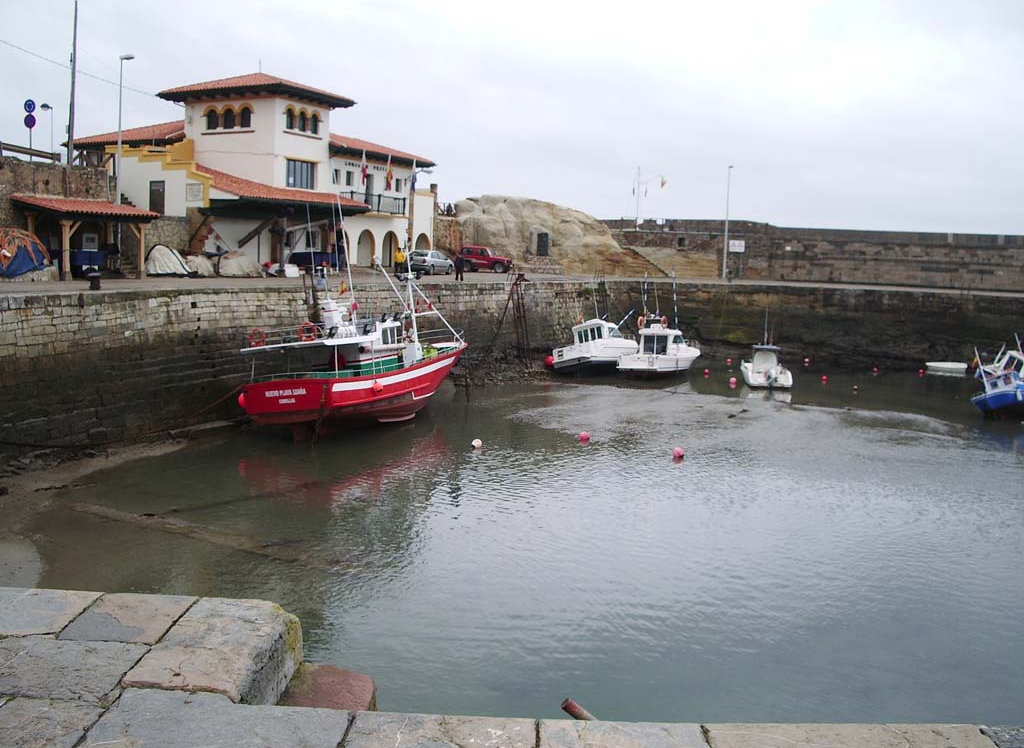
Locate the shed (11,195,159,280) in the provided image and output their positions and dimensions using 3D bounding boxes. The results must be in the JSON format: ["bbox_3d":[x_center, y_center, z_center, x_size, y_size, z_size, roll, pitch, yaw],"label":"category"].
[{"bbox_3d":[-17.582,-5.622,42.682,2.900,3.350,5.000,4,7,25],"label":"shed"}]

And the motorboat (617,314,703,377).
[{"bbox_3d":[8.909,-1.773,59.324,2.600,3.250,6.600,6,8,41],"label":"motorboat"}]

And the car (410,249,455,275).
[{"bbox_3d":[-4.987,-6.926,64.138,1.730,1.470,4.300,3,6,20],"label":"car"}]

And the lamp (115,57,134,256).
[{"bbox_3d":[-17.228,-9.443,45.797,0.750,9.400,0.300,4,7,25],"label":"lamp"}]

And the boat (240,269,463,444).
[{"bbox_3d":[-5.385,-1.214,43.726,4.200,6.200,12.500,-1,4,30],"label":"boat"}]

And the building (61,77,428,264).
[{"bbox_3d":[-14.826,-11.433,59.157,16.500,10.700,20.500,4,7,25],"label":"building"}]

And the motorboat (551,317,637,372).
[{"bbox_3d":[5.516,-1.758,60.439,2.600,2.900,6.600,-7,-1,41],"label":"motorboat"}]

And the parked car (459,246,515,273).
[{"bbox_3d":[-1.670,-7.772,70.578,3.900,1.850,1.700,4,7,25],"label":"parked car"}]

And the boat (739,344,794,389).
[{"bbox_3d":[13.957,-0.546,57.231,2.200,2.100,5.300,2,6,7],"label":"boat"}]

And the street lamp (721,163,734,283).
[{"bbox_3d":[17.224,-12.205,83.141,0.500,9.100,0.250,4,7,25],"label":"street lamp"}]

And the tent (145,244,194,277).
[{"bbox_3d":[-15.070,-4.994,45.559,2.000,1.400,1.800,-2,7,-30],"label":"tent"}]

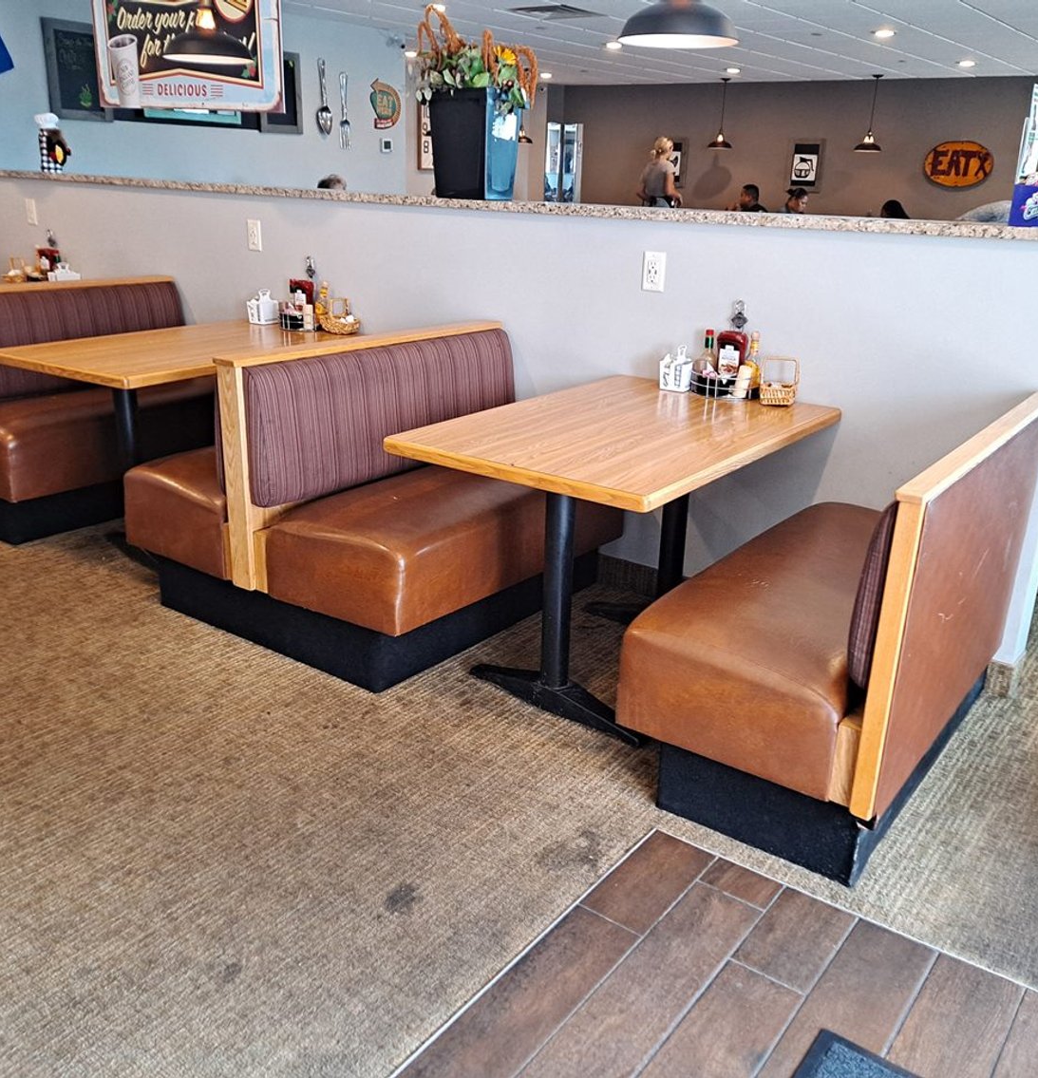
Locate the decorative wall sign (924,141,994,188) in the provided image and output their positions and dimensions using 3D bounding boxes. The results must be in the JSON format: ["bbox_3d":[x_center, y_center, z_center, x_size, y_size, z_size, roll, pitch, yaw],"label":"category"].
[{"bbox_3d":[4.809,-4.101,11.373,0.745,0.490,0.040,15,24,33],"label":"decorative wall sign"}]

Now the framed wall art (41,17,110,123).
[{"bbox_3d":[-2.662,-2.833,6.293,0.028,0.546,0.425,15,23,33],"label":"framed wall art"}]

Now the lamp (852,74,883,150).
[{"bbox_3d":[3.858,-4.618,11.278,0.320,0.770,0.320,15,24,33],"label":"lamp"}]

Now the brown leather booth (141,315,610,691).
[{"bbox_3d":[-0.475,-0.228,3.487,1.220,0.886,1.239,15,24,33],"label":"brown leather booth"}]

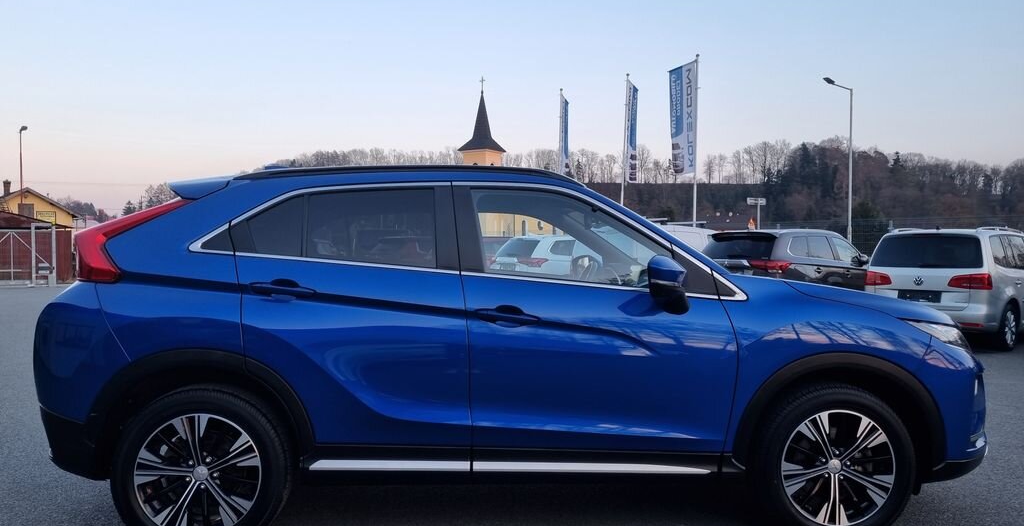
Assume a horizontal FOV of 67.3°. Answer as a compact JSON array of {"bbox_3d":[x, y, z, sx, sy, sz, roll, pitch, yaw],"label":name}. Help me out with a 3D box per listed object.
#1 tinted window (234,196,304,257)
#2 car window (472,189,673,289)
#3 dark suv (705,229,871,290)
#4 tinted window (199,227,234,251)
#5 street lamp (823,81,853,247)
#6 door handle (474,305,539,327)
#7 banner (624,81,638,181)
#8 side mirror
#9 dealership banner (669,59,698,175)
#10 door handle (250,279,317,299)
[{"bbox_3d":[-1.028,-0.161,3.273,0.295,0.285,0.035,0,-21,-1],"label":"tinted window"},{"bbox_3d":[0.266,-0.107,3.338,0.865,0.450,0.050,0,-19,-5],"label":"car window"},{"bbox_3d":[5.487,0.326,14.584,4.680,1.680,1.830,0,1,-42],"label":"dark suv"},{"bbox_3d":[-1.244,-0.100,3.252,0.137,0.112,0.030,0,-20,1],"label":"tinted window"},{"bbox_3d":[8.897,-1.941,20.999,1.700,6.180,0.300,0,1,-43],"label":"street lamp"},{"bbox_3d":[-0.019,0.223,3.202,0.276,0.090,0.060,1,0,-4],"label":"door handle"},{"bbox_3d":[3.823,-4.067,24.291,0.080,3.150,1.260,1,0,25],"label":"banner"},{"bbox_3d":[0.645,0.094,3.141,0.150,0.235,0.240,0,1,-4],"label":"side mirror"},{"bbox_3d":[4.906,-4.118,22.170,0.080,3.150,1.260,0,1,-28],"label":"dealership banner"},{"bbox_3d":[-0.922,0.108,3.116,0.258,0.060,0.055,5,0,-3],"label":"door handle"}]

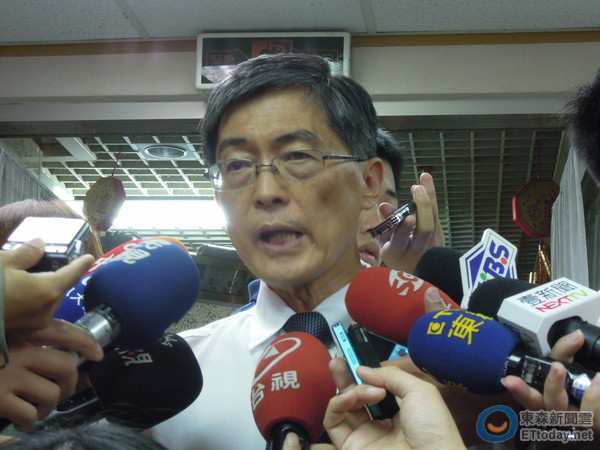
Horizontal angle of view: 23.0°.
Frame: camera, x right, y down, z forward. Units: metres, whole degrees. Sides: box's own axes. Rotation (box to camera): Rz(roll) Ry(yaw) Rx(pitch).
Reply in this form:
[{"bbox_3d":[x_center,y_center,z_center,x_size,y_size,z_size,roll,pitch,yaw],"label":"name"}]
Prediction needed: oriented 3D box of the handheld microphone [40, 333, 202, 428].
[{"bbox_3d":[-0.193,0.165,1.335,0.235,0.078,0.078,-21,-4,-32],"label":"handheld microphone"}]

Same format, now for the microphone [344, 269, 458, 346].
[{"bbox_3d":[0.154,0.111,1.449,0.230,0.069,0.069,28,-1,21],"label":"microphone"}]

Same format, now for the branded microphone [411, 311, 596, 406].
[{"bbox_3d":[0.209,0.139,1.351,0.235,0.074,0.074,20,-3,26],"label":"branded microphone"}]

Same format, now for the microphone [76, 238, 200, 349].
[{"bbox_3d":[-0.176,0.090,1.278,0.235,0.078,0.078,-39,2,-43],"label":"microphone"}]

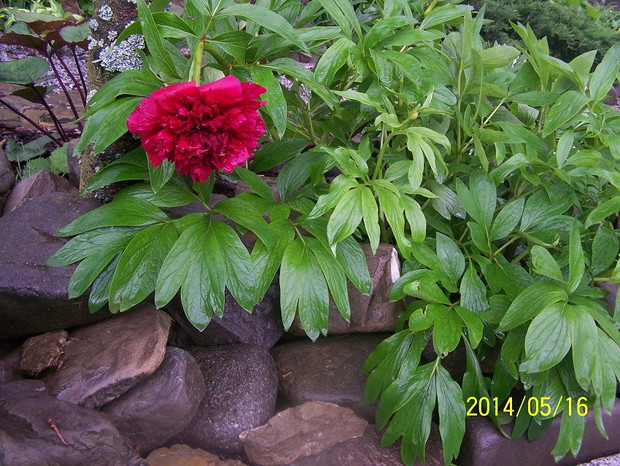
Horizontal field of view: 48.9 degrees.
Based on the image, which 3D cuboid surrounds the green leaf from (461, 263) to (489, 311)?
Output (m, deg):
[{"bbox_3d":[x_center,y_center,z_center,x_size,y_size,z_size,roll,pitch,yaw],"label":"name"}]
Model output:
[{"bbox_3d":[0.209,0.071,0.871,0.037,0.072,0.012,-5,8,-2],"label":"green leaf"}]

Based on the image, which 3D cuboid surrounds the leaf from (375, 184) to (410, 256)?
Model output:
[{"bbox_3d":[0.100,-0.016,0.825,0.024,0.089,0.018,-16,-7,-22],"label":"leaf"}]

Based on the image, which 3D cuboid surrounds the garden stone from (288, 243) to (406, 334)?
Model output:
[{"bbox_3d":[0.052,0.076,0.970,0.165,0.125,0.130,0,28,0],"label":"garden stone"}]

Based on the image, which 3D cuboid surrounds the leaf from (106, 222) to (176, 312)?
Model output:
[{"bbox_3d":[-0.200,0.043,0.828,0.055,0.128,0.018,34,0,11],"label":"leaf"}]

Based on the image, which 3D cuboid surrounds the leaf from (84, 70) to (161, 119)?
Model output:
[{"bbox_3d":[-0.260,-0.193,0.940,0.112,0.022,0.045,-24,53,-11],"label":"leaf"}]

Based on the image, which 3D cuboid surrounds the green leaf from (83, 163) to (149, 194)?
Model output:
[{"bbox_3d":[-0.282,-0.080,0.990,0.100,0.018,0.034,-18,49,-12],"label":"green leaf"}]

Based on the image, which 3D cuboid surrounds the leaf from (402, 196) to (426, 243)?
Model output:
[{"bbox_3d":[0.120,-0.014,0.804,0.025,0.057,0.014,-17,-10,-6],"label":"leaf"}]

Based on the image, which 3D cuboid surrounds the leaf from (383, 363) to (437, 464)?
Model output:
[{"bbox_3d":[0.138,0.239,0.905,0.050,0.145,0.020,22,4,11],"label":"leaf"}]

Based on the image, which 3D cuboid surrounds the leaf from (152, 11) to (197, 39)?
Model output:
[{"bbox_3d":[-0.149,-0.232,0.753,0.054,0.015,0.022,26,37,-11],"label":"leaf"}]

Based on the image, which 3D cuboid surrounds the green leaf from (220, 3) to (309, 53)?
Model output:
[{"bbox_3d":[-0.054,-0.235,0.793,0.124,0.018,0.029,30,43,13],"label":"green leaf"}]

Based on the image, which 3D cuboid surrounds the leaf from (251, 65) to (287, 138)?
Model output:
[{"bbox_3d":[-0.056,-0.179,0.925,0.038,0.102,0.018,-17,-6,-7],"label":"leaf"}]

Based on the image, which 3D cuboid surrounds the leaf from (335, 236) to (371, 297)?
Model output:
[{"bbox_3d":[0.053,0.040,0.871,0.034,0.090,0.014,-32,6,-10],"label":"leaf"}]

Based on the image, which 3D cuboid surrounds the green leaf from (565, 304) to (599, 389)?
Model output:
[{"bbox_3d":[0.312,0.132,0.789,0.033,0.100,0.016,-12,0,-4],"label":"green leaf"}]

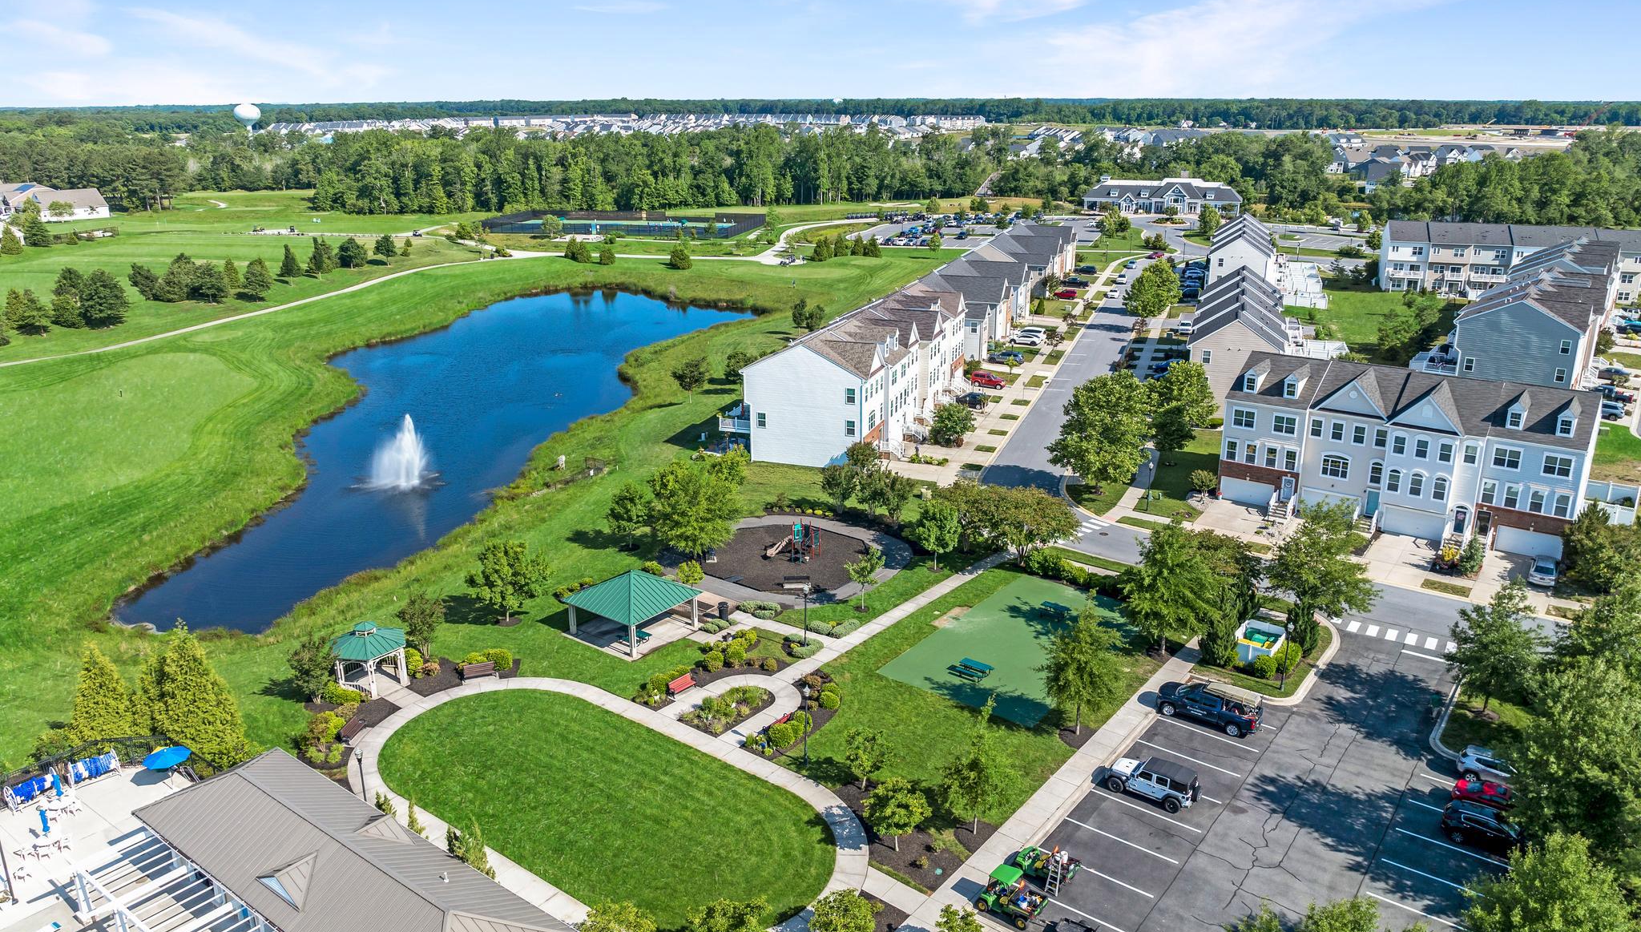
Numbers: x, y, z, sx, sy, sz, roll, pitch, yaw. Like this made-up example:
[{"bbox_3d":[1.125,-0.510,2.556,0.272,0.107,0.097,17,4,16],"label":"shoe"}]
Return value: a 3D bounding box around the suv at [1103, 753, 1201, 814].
[{"bbox_3d":[17.147,16.027,58.059,4.780,1.860,1.890,13,22,36],"label":"suv"}]

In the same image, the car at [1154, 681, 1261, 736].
[{"bbox_3d":[22.958,14.038,66.746,5.850,2.040,2.060,14,23,36],"label":"car"}]

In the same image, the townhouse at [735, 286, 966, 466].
[{"bbox_3d":[5.162,-11.510,126.313,13.000,12.000,39.800,6,19,19],"label":"townhouse"}]

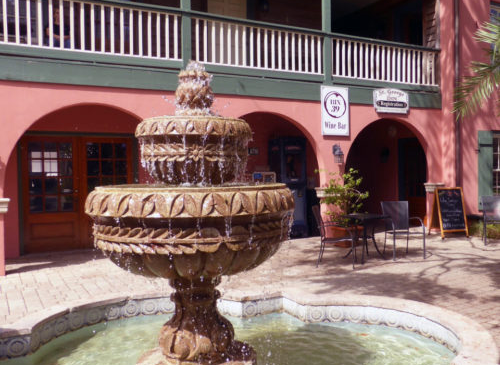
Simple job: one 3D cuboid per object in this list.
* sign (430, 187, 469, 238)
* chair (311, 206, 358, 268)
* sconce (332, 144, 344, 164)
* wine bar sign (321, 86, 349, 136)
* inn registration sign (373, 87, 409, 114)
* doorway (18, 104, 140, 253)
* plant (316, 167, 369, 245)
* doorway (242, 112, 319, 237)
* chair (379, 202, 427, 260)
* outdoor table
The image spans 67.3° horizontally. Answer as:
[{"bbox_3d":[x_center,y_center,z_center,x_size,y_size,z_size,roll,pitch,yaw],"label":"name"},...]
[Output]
[{"bbox_3d":[4.349,0.645,8.266,0.610,1.060,0.520,-2,1,-18],"label":"sign"},{"bbox_3d":[1.332,0.840,5.890,0.610,0.890,0.560,-1,1,12],"label":"chair"},{"bbox_3d":[1.820,-0.586,7.722,0.160,0.400,0.220,-2,1,-23],"label":"sconce"},{"bbox_3d":[1.765,-1.465,7.719,0.659,1.015,0.050,-2,1,-23],"label":"wine bar sign"},{"bbox_3d":[3.126,-1.783,8.267,0.938,0.527,0.060,-2,1,-23],"label":"inn registration sign"},{"bbox_3d":[-2.530,0.044,6.284,2.534,2.629,0.450,-2,1,-23],"label":"doorway"},{"bbox_3d":[1.786,0.475,7.373,0.950,1.540,0.820,-2,1,-23],"label":"plant"},{"bbox_3d":[0.243,-0.036,7.440,2.441,2.629,0.450,-2,1,-23],"label":"doorway"},{"bbox_3d":[2.592,0.805,6.365,0.560,0.890,0.610,-1,1,-6],"label":"chair"},{"bbox_3d":[1.908,0.917,6.206,0.760,0.710,0.760,-2,1,-23],"label":"outdoor table"}]

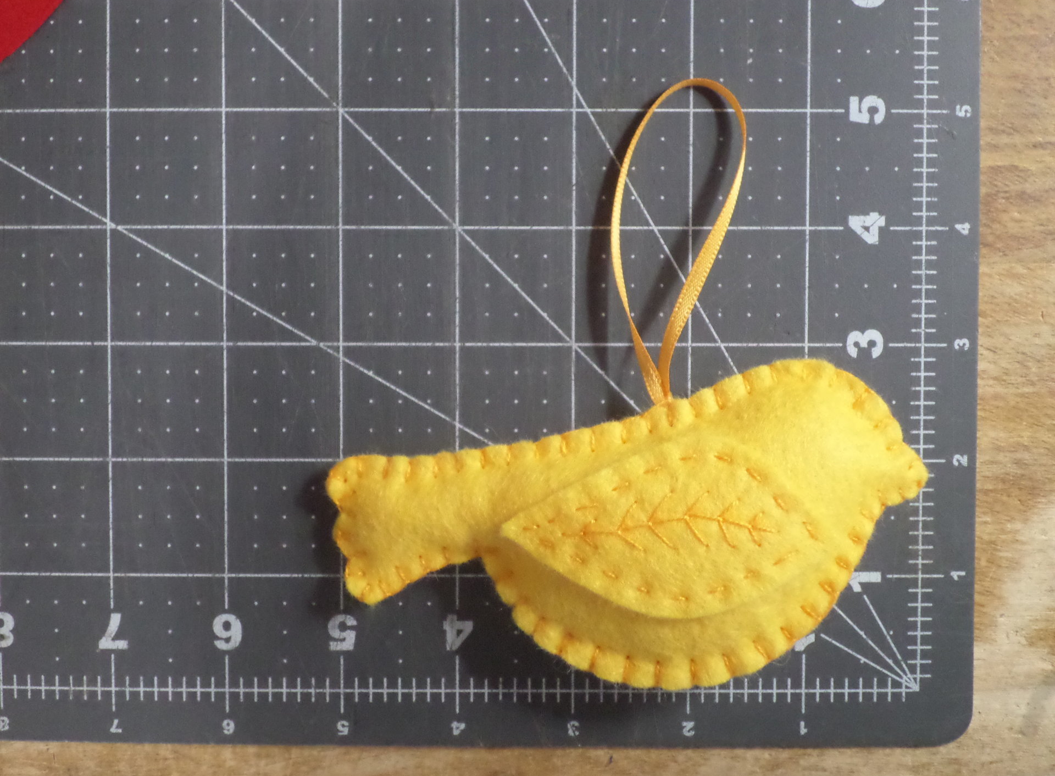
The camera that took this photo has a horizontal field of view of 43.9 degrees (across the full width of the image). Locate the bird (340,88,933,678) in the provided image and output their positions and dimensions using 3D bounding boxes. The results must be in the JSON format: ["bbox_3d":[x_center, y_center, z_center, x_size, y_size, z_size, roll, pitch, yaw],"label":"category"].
[{"bbox_3d":[0.021,0.000,0.273,0.126,0.026,0.128,0,92,0],"label":"bird"}]

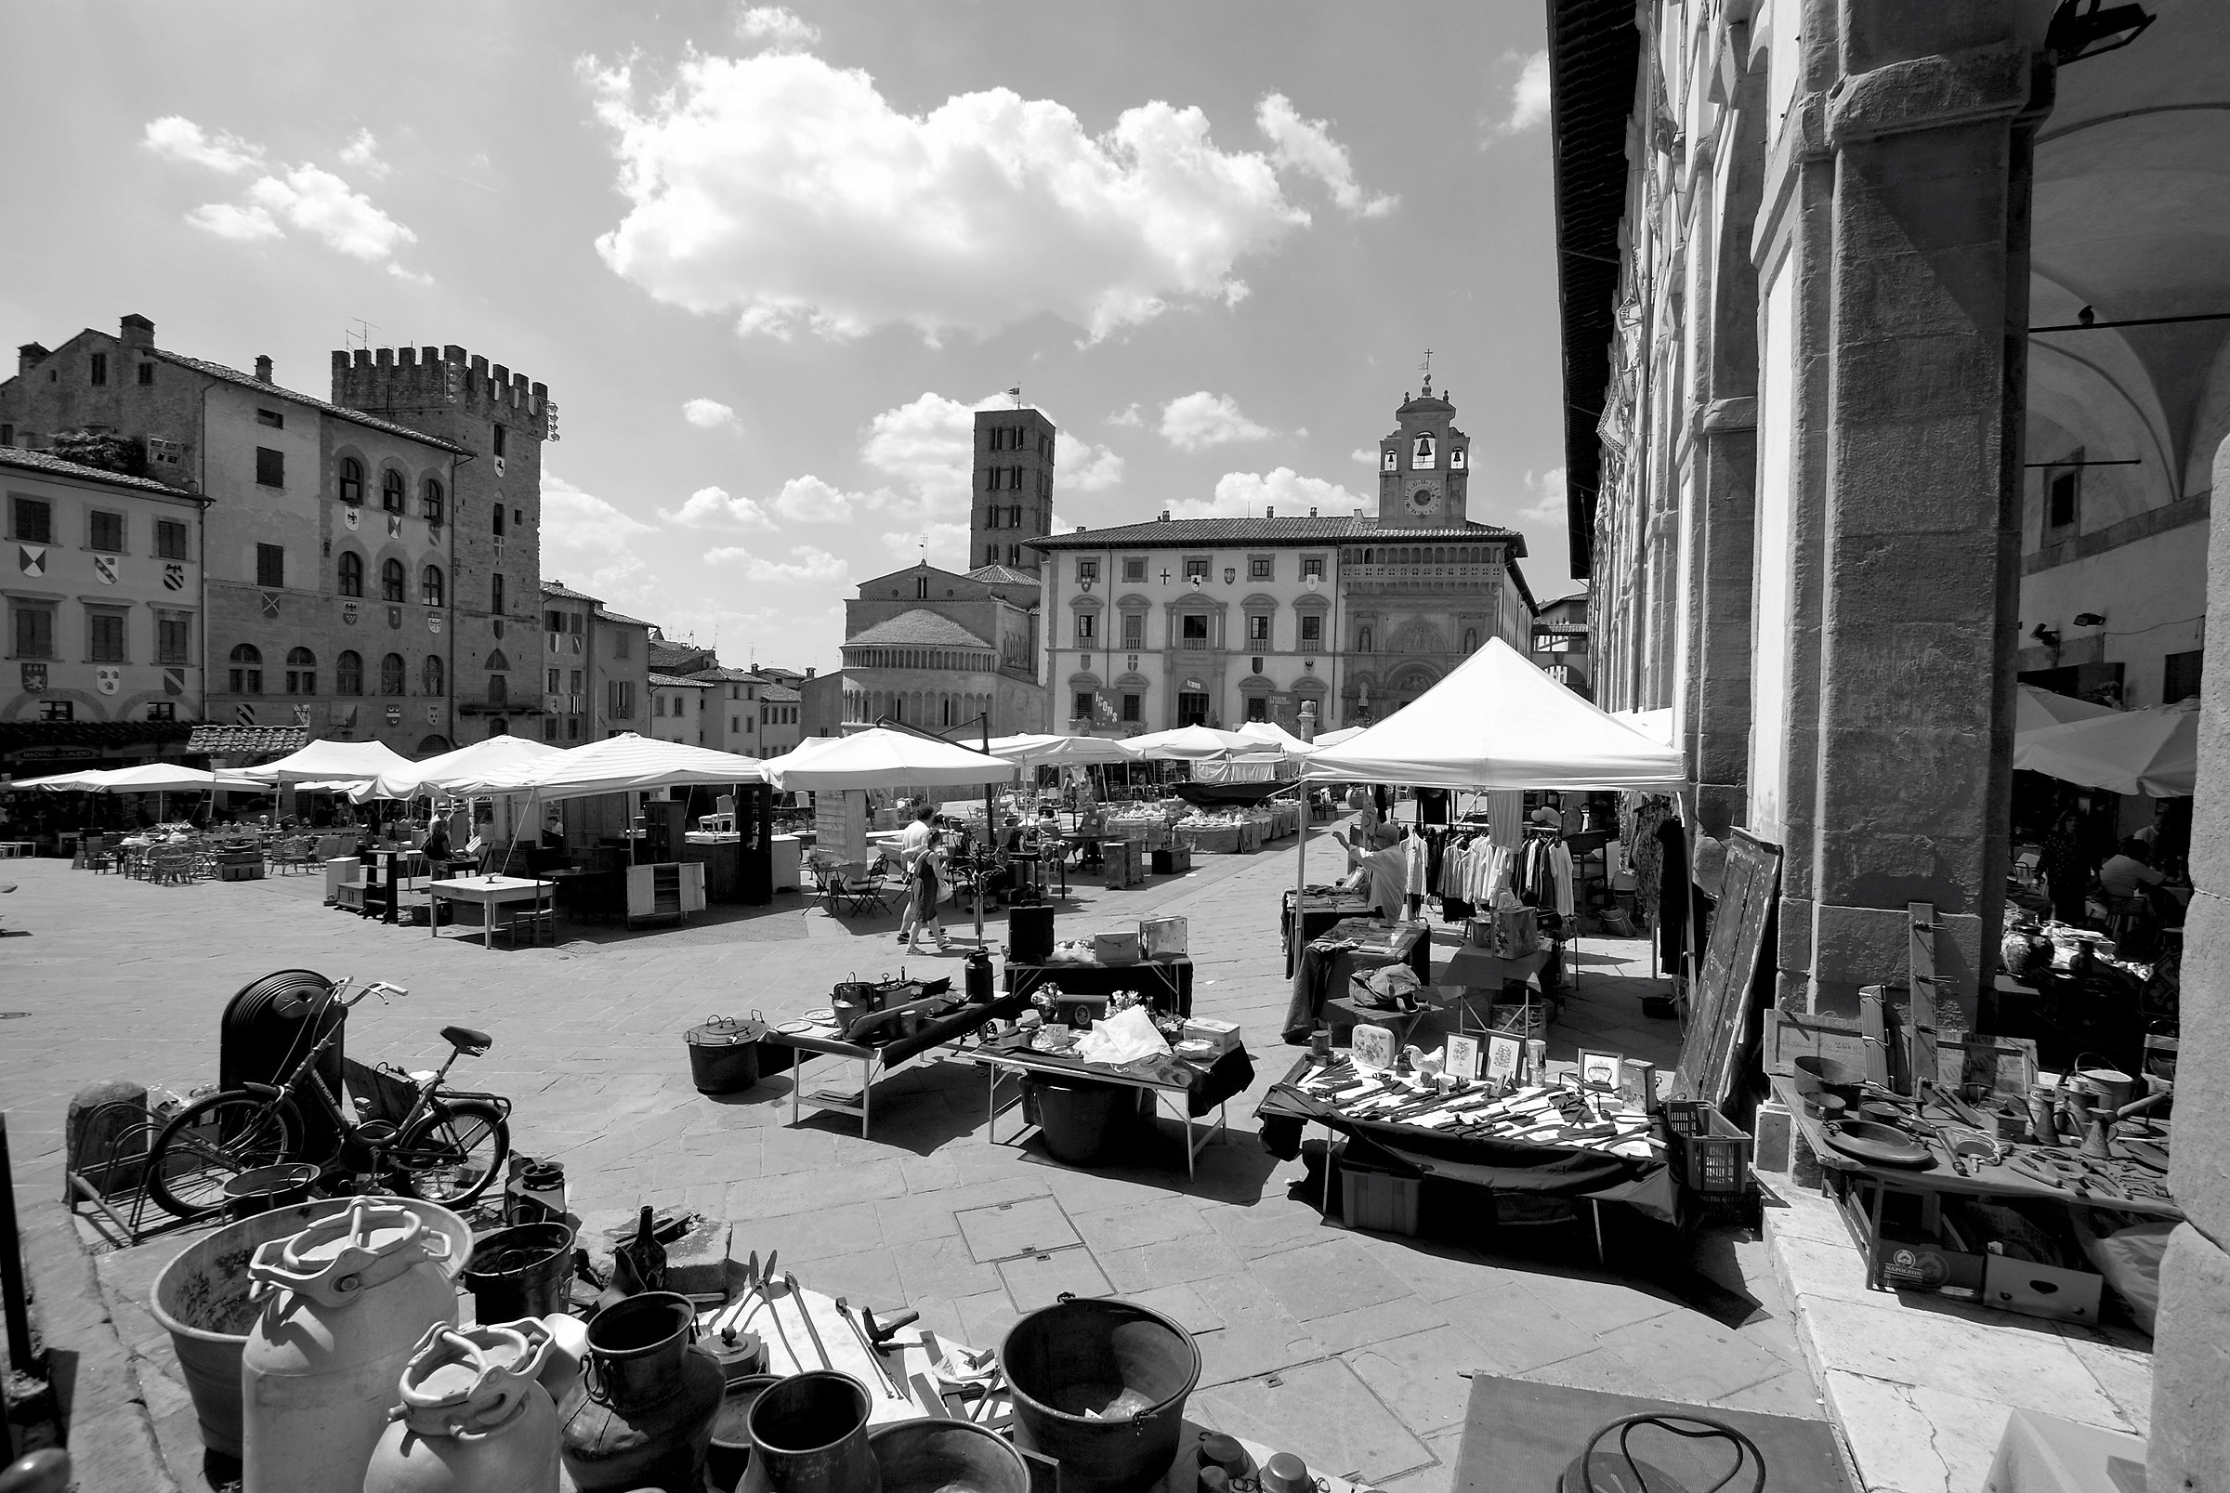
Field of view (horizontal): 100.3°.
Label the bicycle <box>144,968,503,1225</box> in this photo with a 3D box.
[{"bbox_3d":[-3.633,1.739,4.521,0.550,1.020,1.500,2,-15,30],"label":"bicycle"}]

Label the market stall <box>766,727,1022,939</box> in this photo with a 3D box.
[{"bbox_3d":[-3.600,1.084,14.100,3.300,3.000,3.100,1,1,-30],"label":"market stall"}]

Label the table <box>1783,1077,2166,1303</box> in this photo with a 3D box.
[{"bbox_3d":[3.570,1.857,3.840,1.300,0.460,1.000,2,1,23],"label":"table"}]

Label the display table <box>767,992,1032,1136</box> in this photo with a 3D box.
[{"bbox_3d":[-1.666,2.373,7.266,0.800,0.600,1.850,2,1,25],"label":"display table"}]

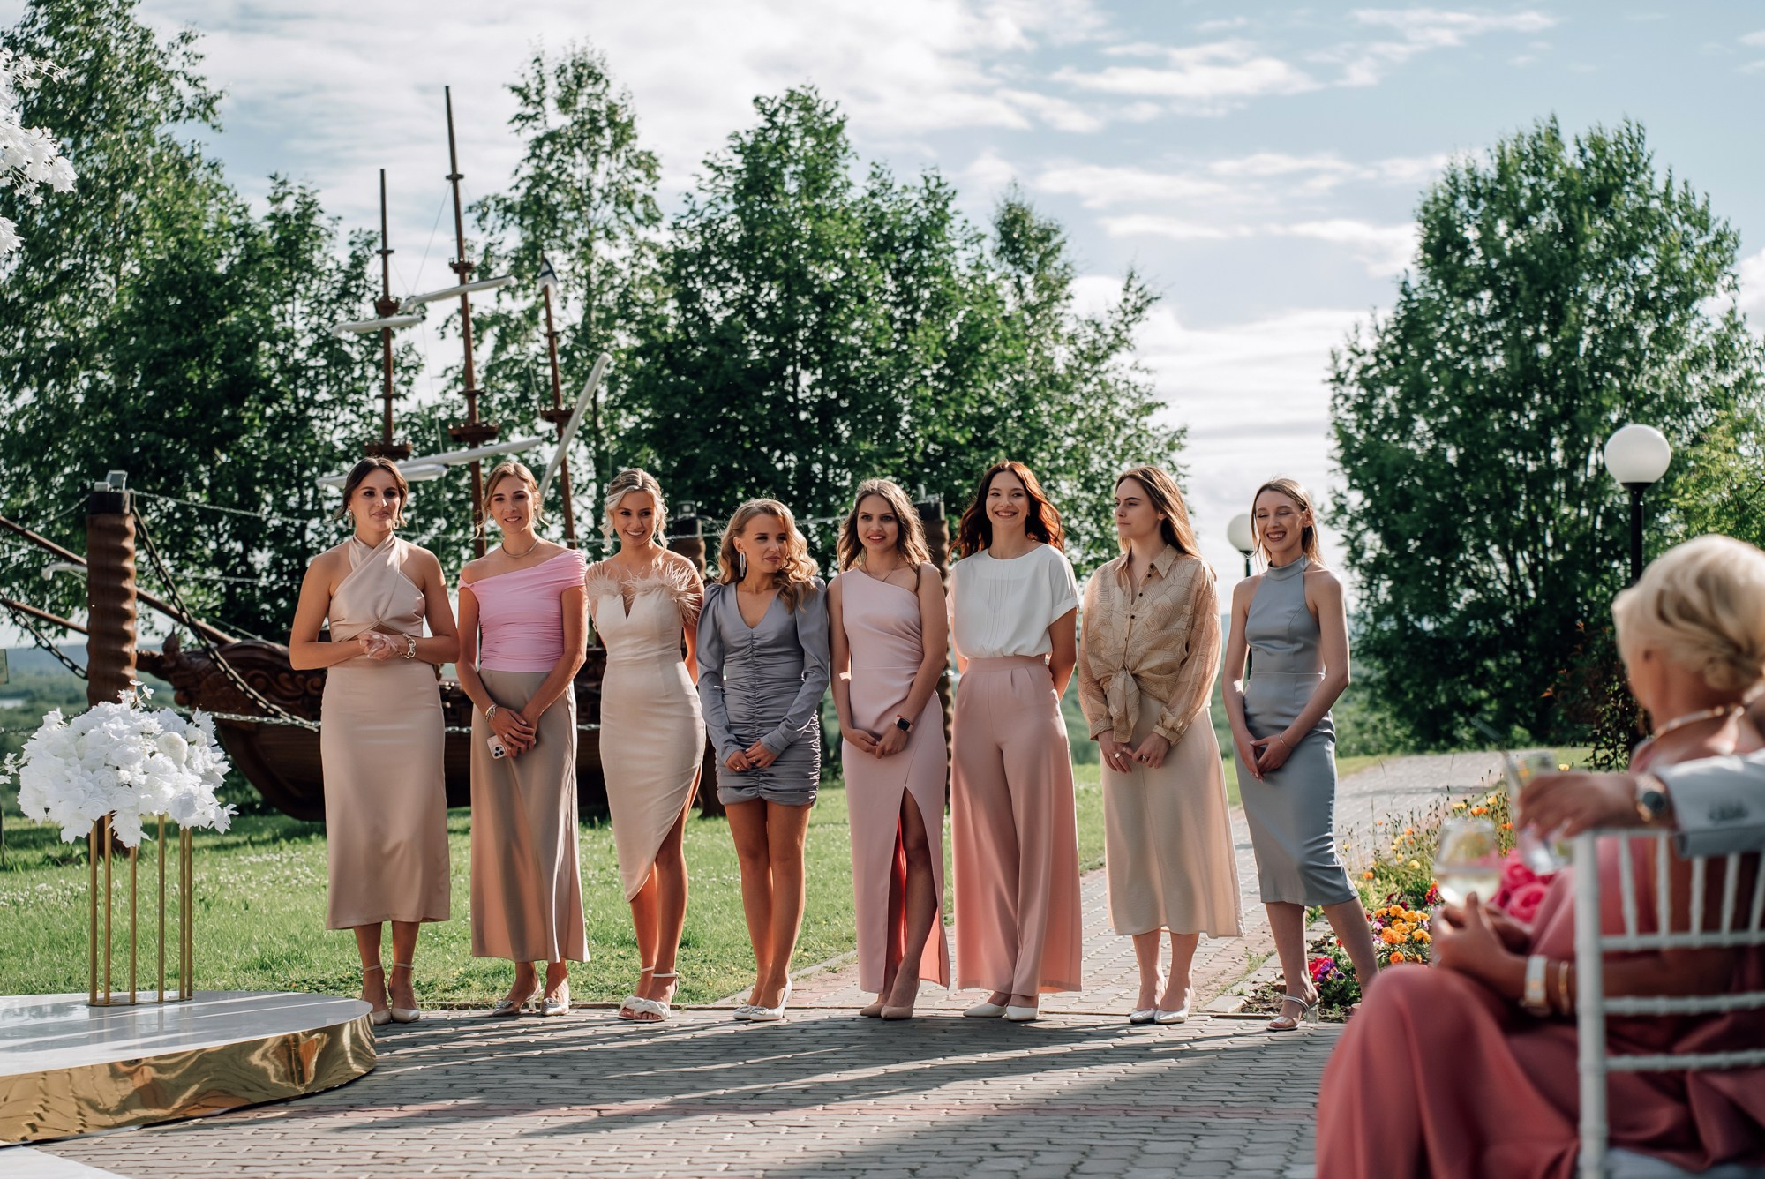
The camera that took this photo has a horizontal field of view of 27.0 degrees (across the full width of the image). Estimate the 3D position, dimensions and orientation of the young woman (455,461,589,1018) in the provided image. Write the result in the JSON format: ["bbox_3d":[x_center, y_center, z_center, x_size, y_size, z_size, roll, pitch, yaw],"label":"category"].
[{"bbox_3d":[-1.147,0.478,11.700,0.440,1.760,0.350,-1,-1,19],"label":"young woman"}]

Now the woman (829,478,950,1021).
[{"bbox_3d":[0.022,0.506,11.650,0.420,1.710,0.340,-1,-1,19],"label":"woman"}]

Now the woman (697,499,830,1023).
[{"bbox_3d":[-0.378,0.534,11.660,0.420,1.644,0.320,0,-1,16],"label":"woman"}]

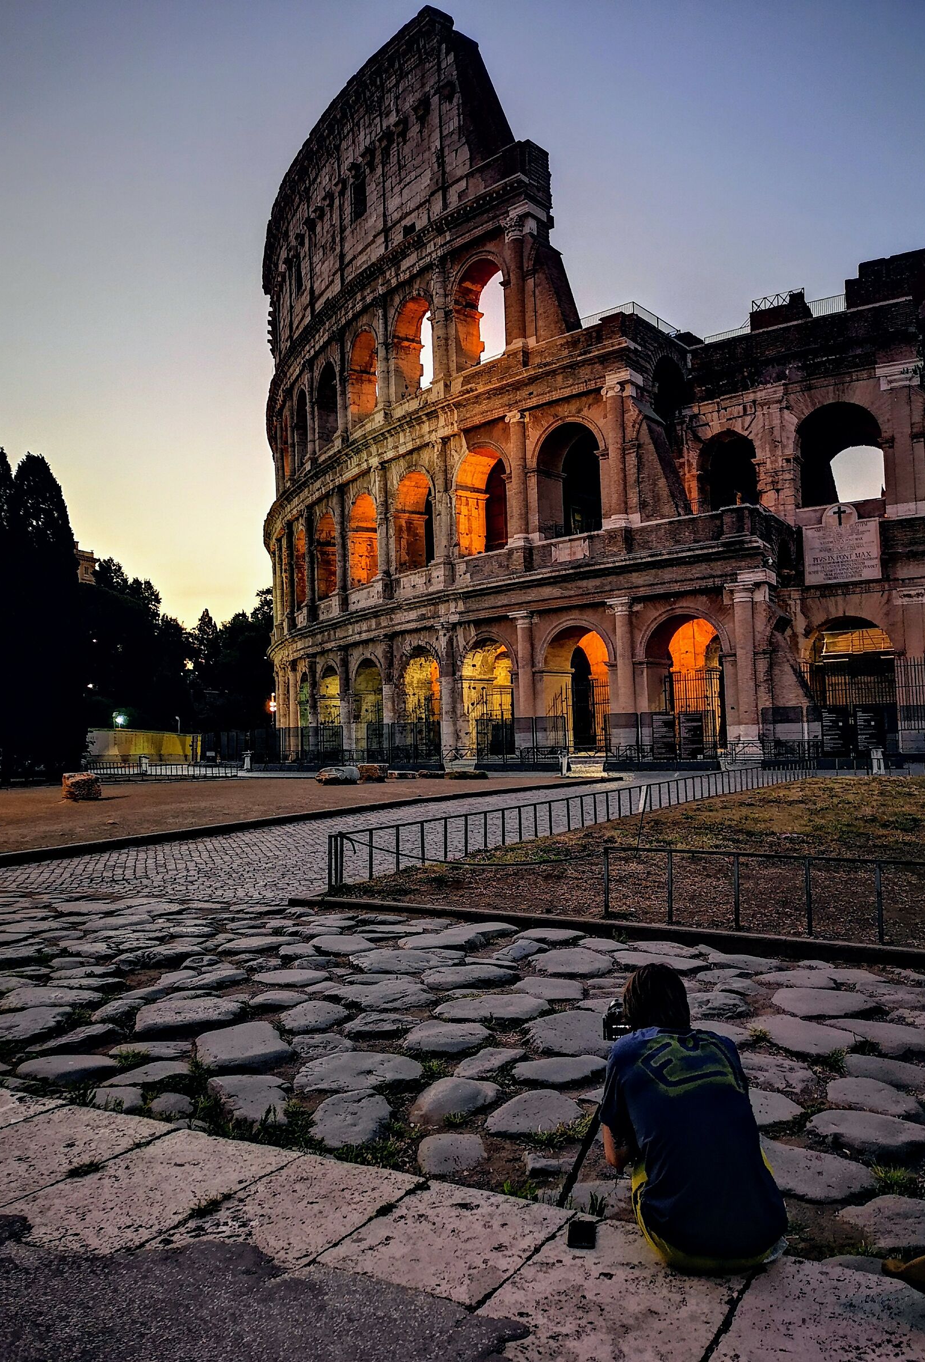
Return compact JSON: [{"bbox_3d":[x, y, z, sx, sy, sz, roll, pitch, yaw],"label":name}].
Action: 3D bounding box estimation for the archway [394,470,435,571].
[{"bbox_3d":[-2.301,-10.528,70.471,2.200,6.500,4.400,3,-6,-38],"label":"archway"}]

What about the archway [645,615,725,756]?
[{"bbox_3d":[12.016,0.281,55.504,4.263,7.187,2.400,-4,-6,35],"label":"archway"}]

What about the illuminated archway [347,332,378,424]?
[{"bbox_3d":[-6.197,-22.062,76.659,2.400,6.021,4.552,2,-6,-32],"label":"illuminated archway"}]

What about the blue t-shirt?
[{"bbox_3d":[0.710,1.399,3.259,0.510,0.570,0.420,-2,-5,16],"label":"blue t-shirt"}]

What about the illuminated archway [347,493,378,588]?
[{"bbox_3d":[-6.130,-9.948,75.854,2.200,6.600,4.400,2,-5,-33],"label":"illuminated archway"}]

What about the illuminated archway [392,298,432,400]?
[{"bbox_3d":[-2.466,-22.219,71.218,2.400,6.151,4.489,3,-6,-37],"label":"illuminated archway"}]

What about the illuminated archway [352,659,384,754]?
[{"bbox_3d":[-5.728,1.880,74.533,2.200,6.800,4.400,2,-5,-33],"label":"illuminated archway"}]

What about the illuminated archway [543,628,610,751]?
[{"bbox_3d":[7.028,0.505,59.724,4.400,6.950,2.200,-5,-6,42],"label":"illuminated archway"}]

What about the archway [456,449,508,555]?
[{"bbox_3d":[1.993,-10.965,65.138,2.400,6.135,4.437,4,-7,-43],"label":"archway"}]

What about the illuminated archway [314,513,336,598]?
[{"bbox_3d":[-9.439,-9.753,81.801,2.400,6.381,4.777,2,-5,-27],"label":"illuminated archway"}]

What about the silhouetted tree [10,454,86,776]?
[{"bbox_3d":[-18.659,-2.998,47.890,3.600,14.700,3.600,1,-5,-21],"label":"silhouetted tree"}]

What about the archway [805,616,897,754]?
[{"bbox_3d":[21.536,0.144,58.228,4.600,7.250,2.200,-4,-5,32],"label":"archway"}]

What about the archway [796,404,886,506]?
[{"bbox_3d":[21.435,-12.553,60.016,4.419,5.593,2.400,-3,-5,28],"label":"archway"}]

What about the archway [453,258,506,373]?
[{"bbox_3d":[1.883,-22.756,66.069,2.400,6.294,4.380,4,-7,-43],"label":"archway"}]

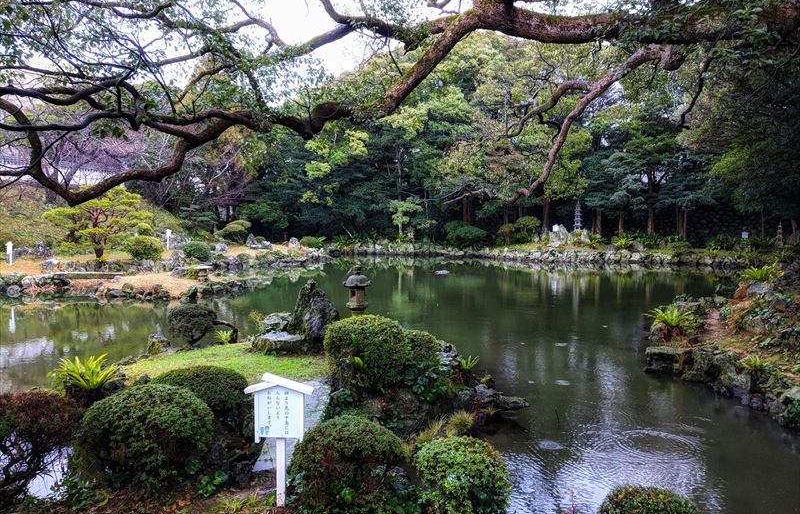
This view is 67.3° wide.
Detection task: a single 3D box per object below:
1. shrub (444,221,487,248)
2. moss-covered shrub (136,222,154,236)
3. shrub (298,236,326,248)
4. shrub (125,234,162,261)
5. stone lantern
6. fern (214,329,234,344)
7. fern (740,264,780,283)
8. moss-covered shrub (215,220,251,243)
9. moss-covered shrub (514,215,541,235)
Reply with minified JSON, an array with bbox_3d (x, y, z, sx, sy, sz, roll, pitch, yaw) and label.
[{"bbox_3d":[4.469,-1.535,41.000,2.866,1.774,2.400,0,3,0],"label":"shrub"},{"bbox_3d":[-10.800,-1.188,25.500,0.764,0.637,0.750,0,3,0],"label":"moss-covered shrub"},{"bbox_3d":[-5.376,-0.942,36.500,1.579,0.729,1.300,0,3,0],"label":"shrub"},{"bbox_3d":[-9.604,-0.318,22.500,1.423,0.974,1.300,0,3,0],"label":"shrub"},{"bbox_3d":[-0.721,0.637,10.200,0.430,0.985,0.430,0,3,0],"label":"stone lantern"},{"bbox_3d":[-2.775,1.257,9.500,0.316,0.221,0.320,0,3,0],"label":"fern"},{"bbox_3d":[8.699,0.398,14.500,0.965,0.483,0.850,0,3,0],"label":"fern"},{"bbox_3d":[-9.199,-1.400,33.000,1.977,1.318,1.700,0,3,0],"label":"moss-covered shrub"},{"bbox_3d":[8.381,-2.071,39.500,1.709,1.315,1.500,0,3,0],"label":"moss-covered shrub"}]

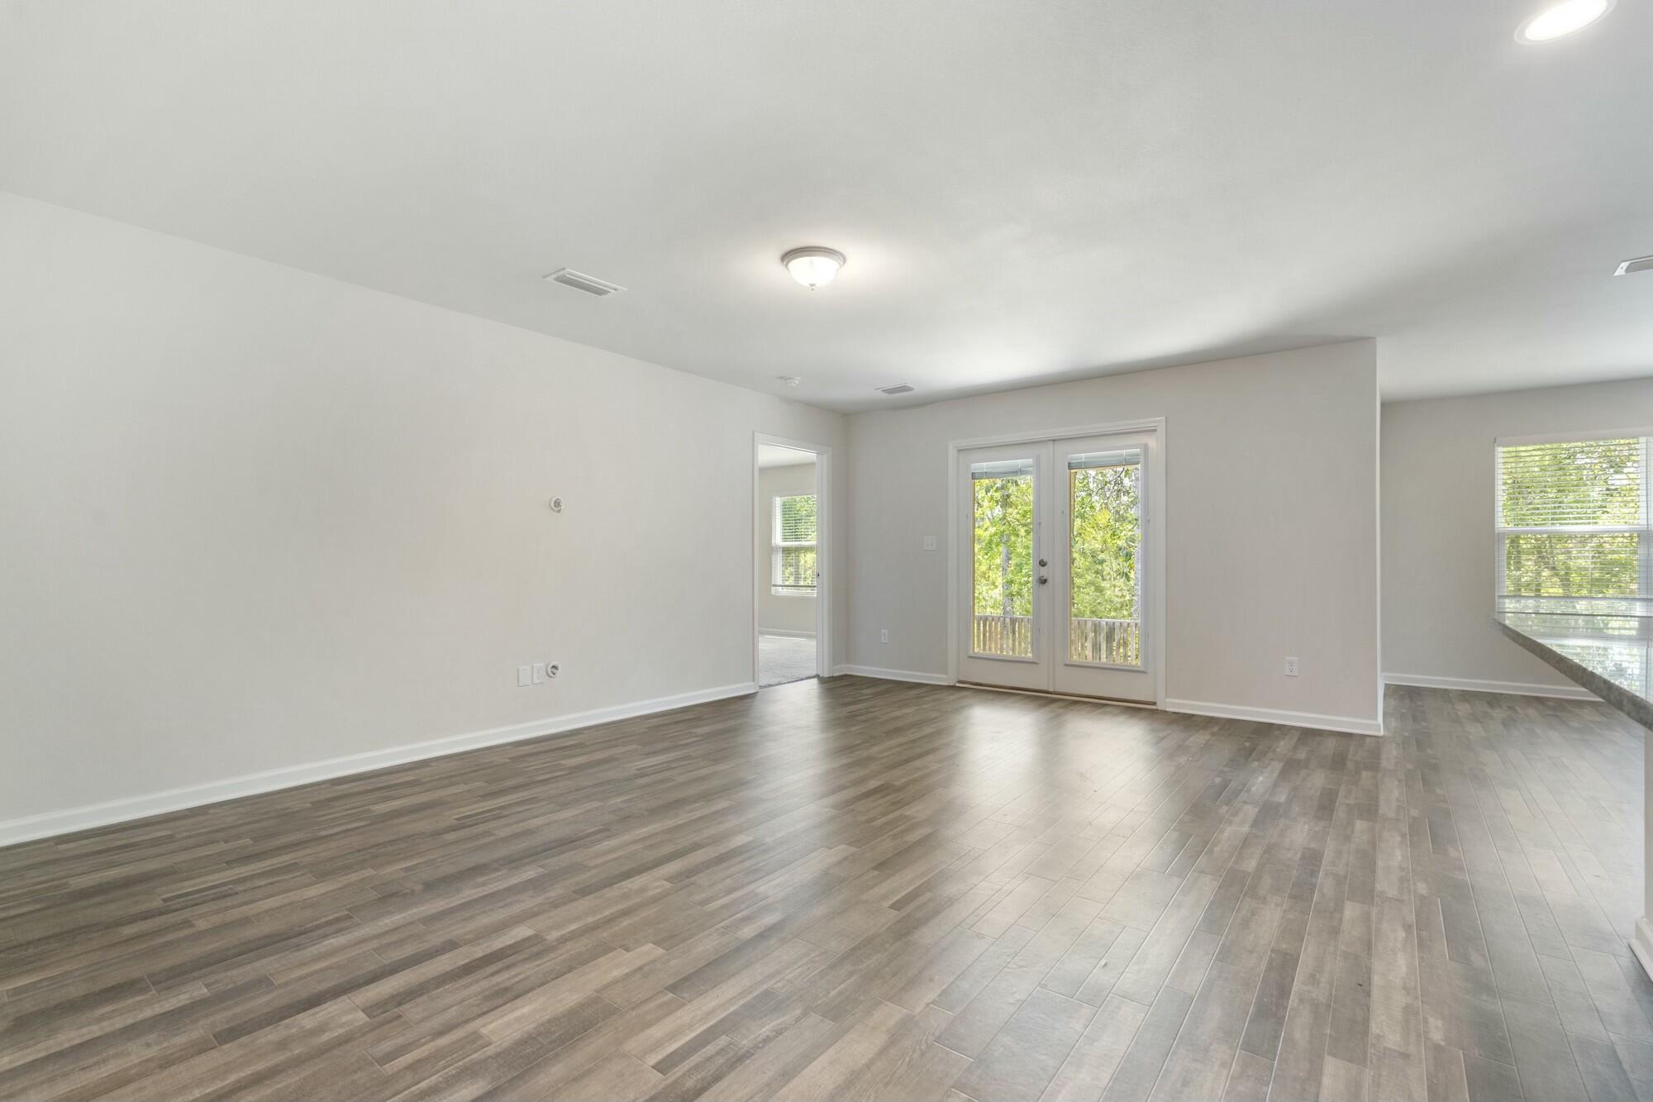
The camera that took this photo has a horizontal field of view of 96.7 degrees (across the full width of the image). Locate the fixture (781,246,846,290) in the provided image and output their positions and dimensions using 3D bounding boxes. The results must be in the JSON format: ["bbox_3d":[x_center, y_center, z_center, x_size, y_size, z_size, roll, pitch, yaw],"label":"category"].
[{"bbox_3d":[-0.059,-1.265,3.369,0.300,0.136,0.300,0,-1,0],"label":"fixture"}]

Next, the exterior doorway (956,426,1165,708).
[{"bbox_3d":[1.765,0.123,5.784,1.585,1.980,0.070,-1,-1,38],"label":"exterior doorway"}]

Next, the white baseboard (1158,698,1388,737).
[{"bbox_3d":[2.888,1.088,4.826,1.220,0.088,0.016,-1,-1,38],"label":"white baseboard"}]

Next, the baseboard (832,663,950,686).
[{"bbox_3d":[0.559,1.107,6.514,1.070,0.088,0.220,-1,-1,38],"label":"baseboard"}]

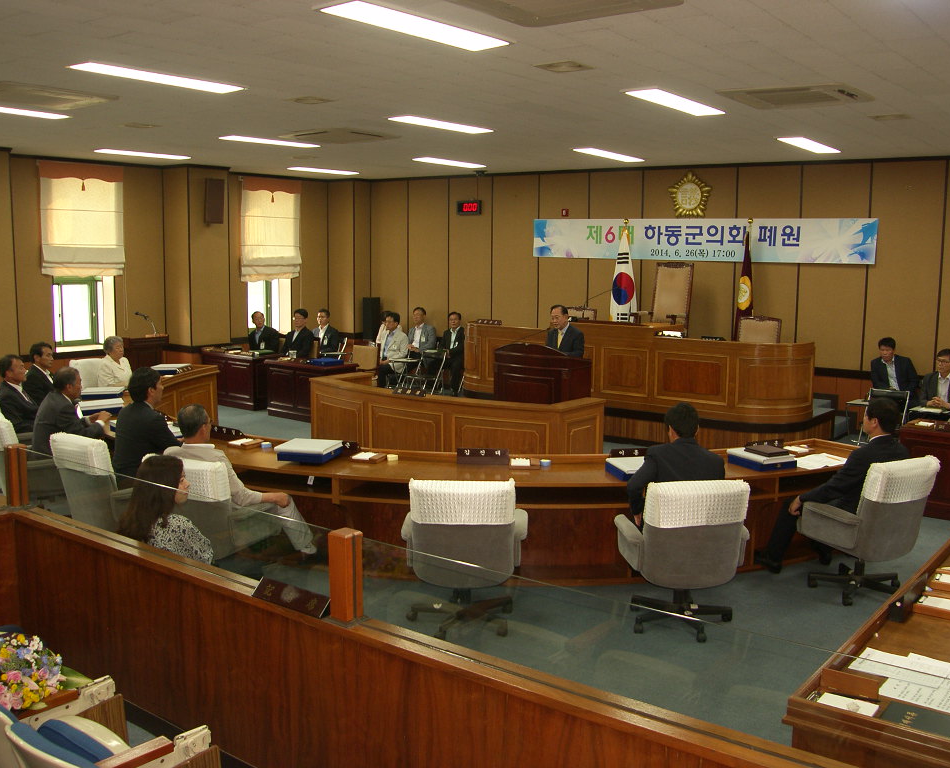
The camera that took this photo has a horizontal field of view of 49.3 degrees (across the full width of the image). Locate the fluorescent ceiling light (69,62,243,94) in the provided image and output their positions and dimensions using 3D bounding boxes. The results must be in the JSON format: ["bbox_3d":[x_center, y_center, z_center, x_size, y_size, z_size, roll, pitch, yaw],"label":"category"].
[{"bbox_3d":[-2.225,-2.151,7.301,0.260,0.060,1.250,6,9,37],"label":"fluorescent ceiling light"}]

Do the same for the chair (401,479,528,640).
[{"bbox_3d":[-0.050,0.919,5.964,0.700,0.900,0.700,1,7,0],"label":"chair"}]

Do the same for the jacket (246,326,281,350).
[{"bbox_3d":[-3.001,-0.536,14.765,0.550,0.660,0.360,6,8,37],"label":"jacket"}]

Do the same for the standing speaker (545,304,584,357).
[{"bbox_3d":[0.971,-0.074,11.260,0.520,1.640,0.360,6,9,40],"label":"standing speaker"}]

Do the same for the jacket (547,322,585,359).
[{"bbox_3d":[0.979,-0.308,11.245,0.480,0.740,0.320,7,9,39],"label":"jacket"}]

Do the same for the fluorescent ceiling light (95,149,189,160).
[{"bbox_3d":[-4.221,-2.919,13.184,0.280,0.080,1.290,6,9,35],"label":"fluorescent ceiling light"}]

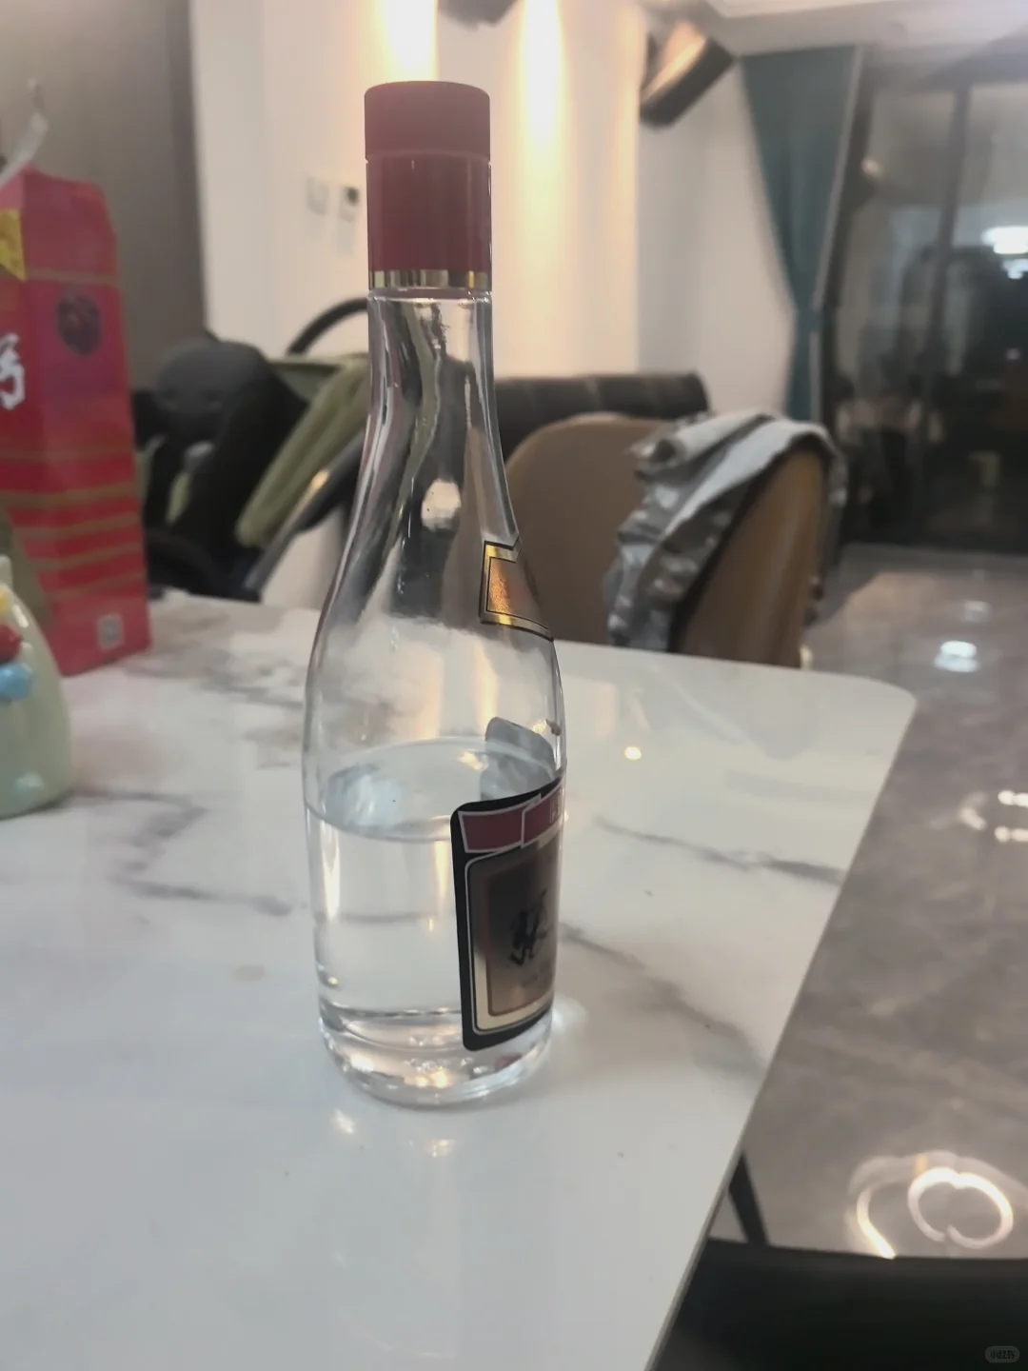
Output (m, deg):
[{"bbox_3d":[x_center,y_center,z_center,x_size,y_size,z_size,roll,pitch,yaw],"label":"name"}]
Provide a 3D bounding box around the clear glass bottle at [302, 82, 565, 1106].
[{"bbox_3d":[-0.023,-0.016,0.298,0.075,0.265,0.075,4,18,10],"label":"clear glass bottle"}]

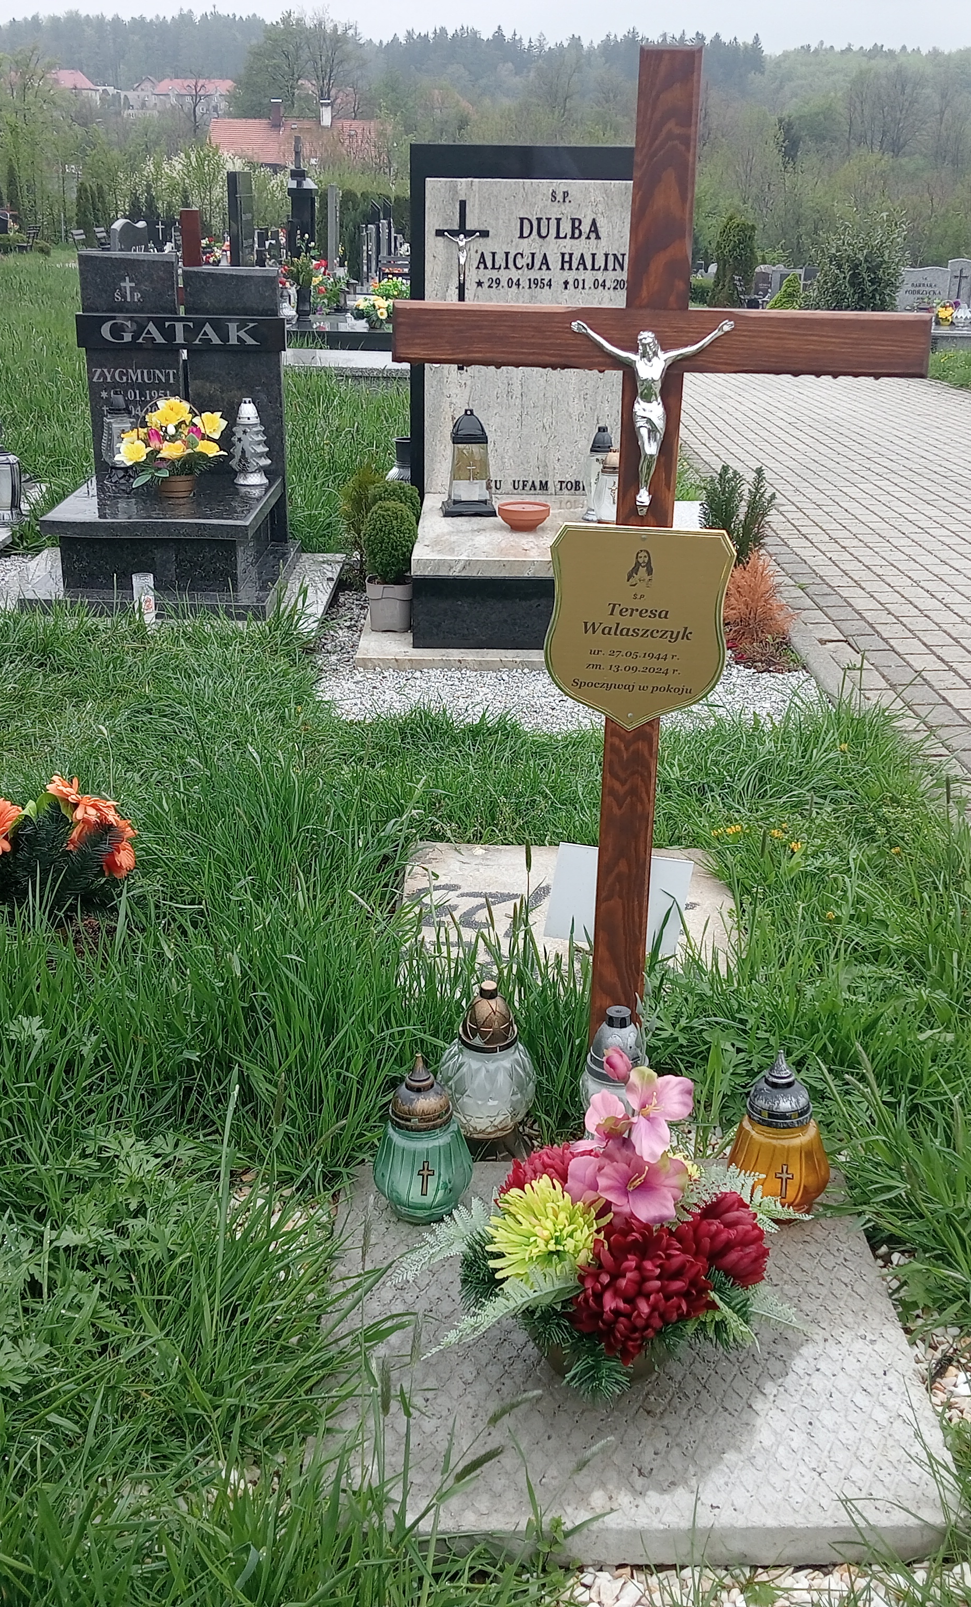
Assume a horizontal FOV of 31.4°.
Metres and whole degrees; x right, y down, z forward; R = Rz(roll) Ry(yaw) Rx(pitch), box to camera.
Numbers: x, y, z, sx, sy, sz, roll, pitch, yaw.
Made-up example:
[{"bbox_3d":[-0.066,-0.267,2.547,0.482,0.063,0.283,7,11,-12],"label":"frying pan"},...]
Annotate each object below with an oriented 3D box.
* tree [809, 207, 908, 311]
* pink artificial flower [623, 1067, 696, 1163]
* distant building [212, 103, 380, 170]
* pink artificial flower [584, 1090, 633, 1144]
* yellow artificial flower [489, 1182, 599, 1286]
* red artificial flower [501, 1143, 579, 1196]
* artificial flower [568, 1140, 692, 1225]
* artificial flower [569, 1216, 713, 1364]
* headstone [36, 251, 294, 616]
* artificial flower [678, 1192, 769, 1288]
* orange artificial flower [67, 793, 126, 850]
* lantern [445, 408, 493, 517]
[{"bbox_3d":[4.742,-6.778,22.000,1.270,1.600,1.200,1,18,0],"label":"tree"},{"bbox_3d":[0.152,0.271,1.505,0.059,0.079,0.050,-3,21,-9],"label":"pink artificial flower"},{"bbox_3d":[-13.235,-45.824,122.000,12.800,7.000,9.000,1,18,0],"label":"distant building"},{"bbox_3d":[0.108,0.276,1.529,0.041,0.043,0.040,10,23,23],"label":"pink artificial flower"},{"bbox_3d":[0.051,0.376,1.520,0.100,0.078,0.072,4,18,11],"label":"yellow artificial flower"},{"bbox_3d":[0.056,0.343,1.600,0.090,0.066,0.080,4,18,10],"label":"red artificial flower"},{"bbox_3d":[0.129,0.338,1.540,0.106,0.072,0.070,0,18,-3],"label":"artificial flower"},{"bbox_3d":[0.135,0.422,1.500,0.120,0.108,0.090,0,18,-3],"label":"artificial flower"},{"bbox_3d":[-0.961,-1.115,5.135,0.710,0.940,0.820,1,21,0],"label":"headstone"},{"bbox_3d":[0.213,0.392,1.551,0.075,0.075,0.075,-13,25,-32],"label":"artificial flower"},{"bbox_3d":[-0.592,0.027,2.636,0.083,0.078,0.065,-11,24,-28],"label":"orange artificial flower"},{"bbox_3d":[-0.051,-1.039,5.270,0.165,0.300,0.165,1,18,0],"label":"lantern"}]

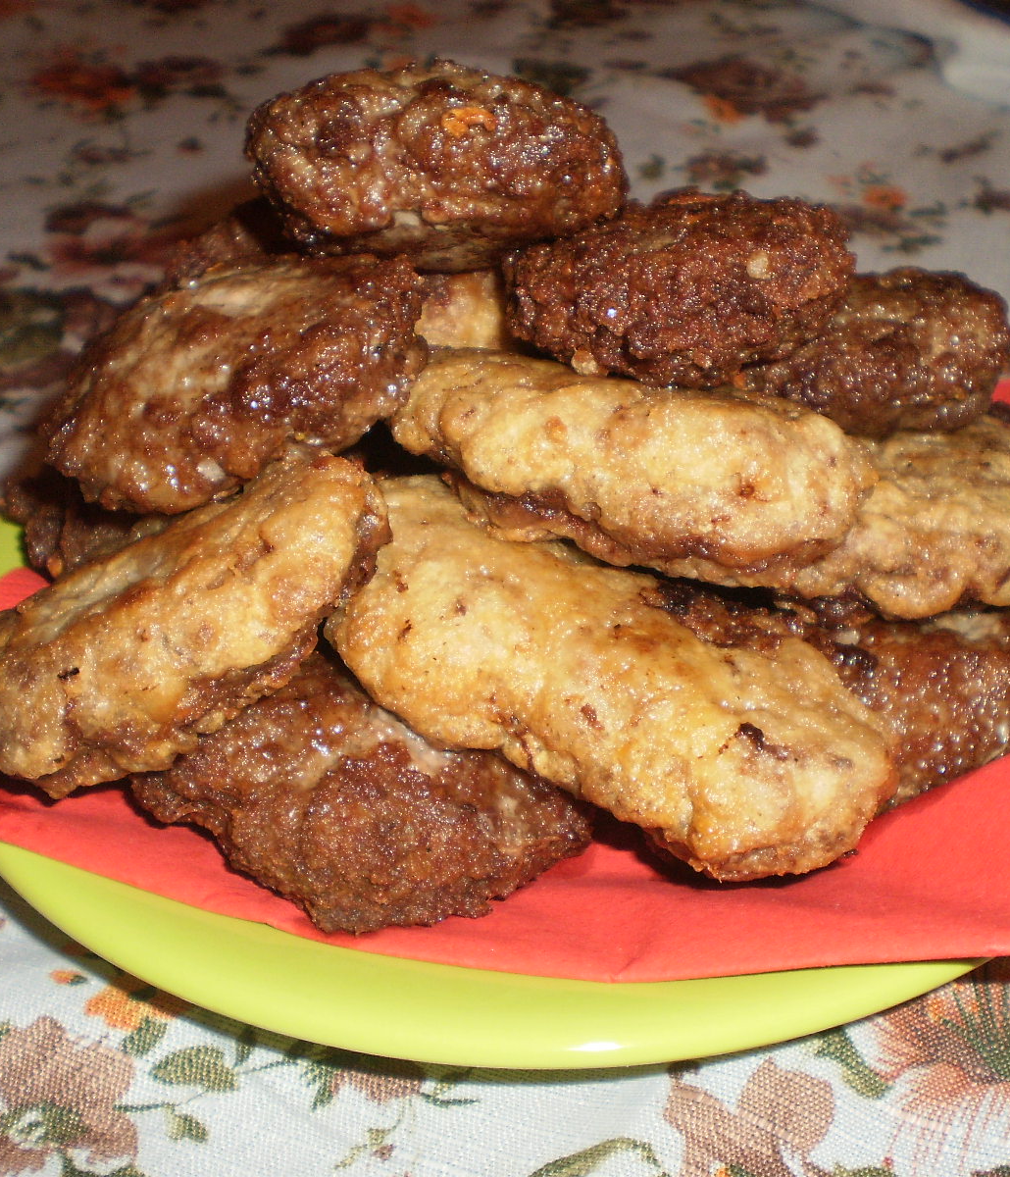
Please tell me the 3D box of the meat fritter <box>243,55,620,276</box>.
[{"bbox_3d":[-0.011,-0.069,0.266,0.060,0.026,0.051,-1,37,1],"label":"meat fritter"}]

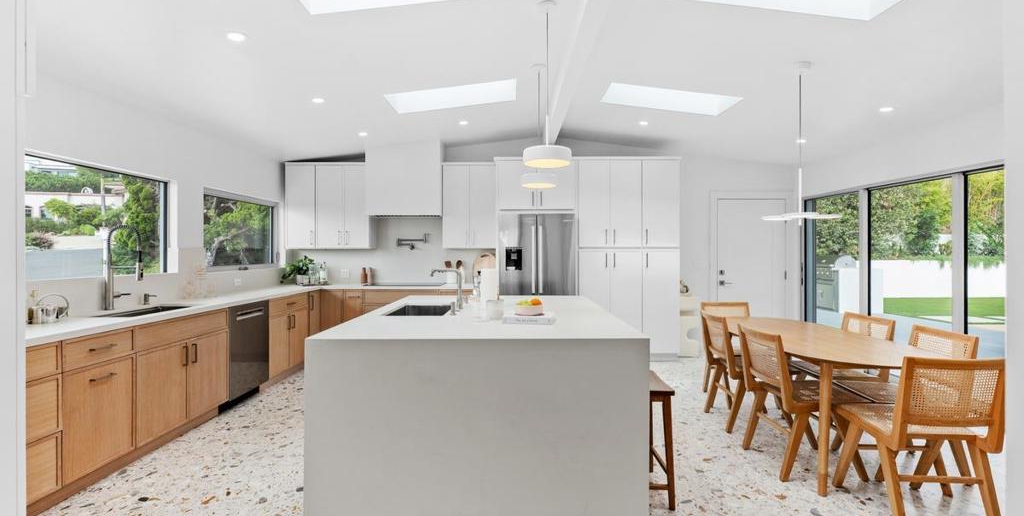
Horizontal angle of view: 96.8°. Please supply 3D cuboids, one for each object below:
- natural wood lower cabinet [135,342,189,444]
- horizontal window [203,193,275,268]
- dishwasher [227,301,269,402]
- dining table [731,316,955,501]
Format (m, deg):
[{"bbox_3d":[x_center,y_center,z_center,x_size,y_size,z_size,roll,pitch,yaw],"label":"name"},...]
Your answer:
[{"bbox_3d":[-2.610,0.844,3.054,0.580,0.645,0.455,0,1,0],"label":"natural wood lower cabinet"},{"bbox_3d":[-2.905,-0.260,4.939,0.090,0.730,1.320,0,1,0],"label":"horizontal window"},{"bbox_3d":[-2.601,0.804,4.031,0.605,0.773,0.610,0,1,0],"label":"dishwasher"},{"bbox_3d":[2.011,0.906,3.159,0.880,0.738,1.755,0,1,0],"label":"dining table"}]

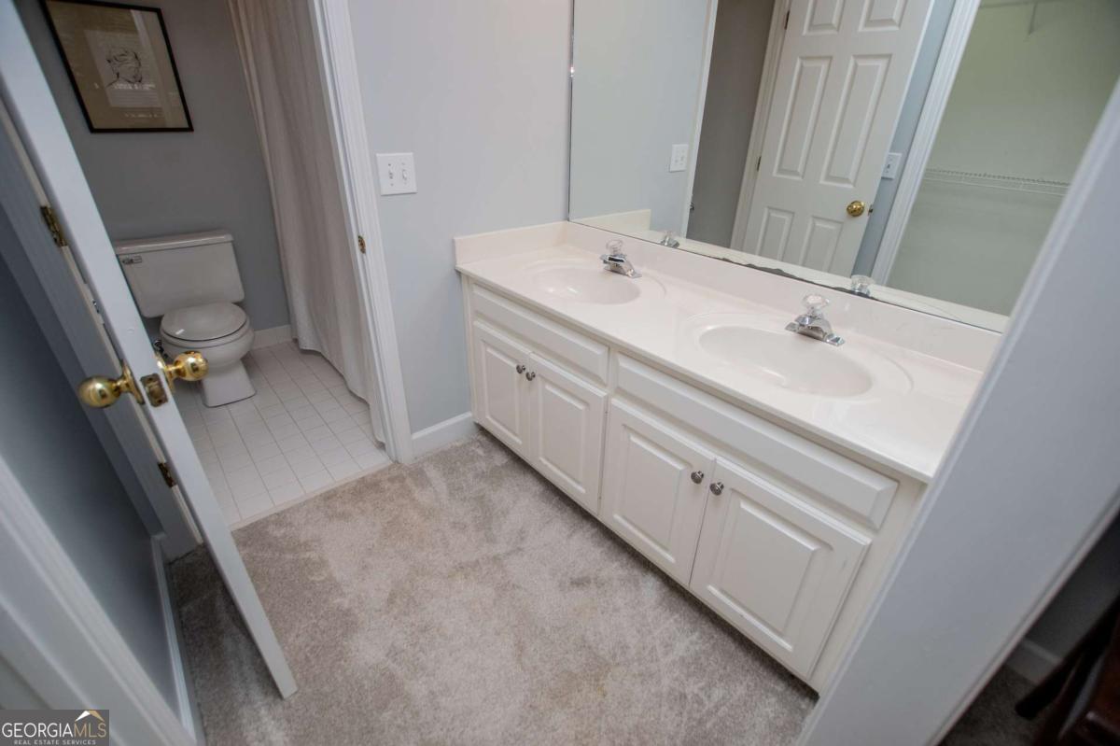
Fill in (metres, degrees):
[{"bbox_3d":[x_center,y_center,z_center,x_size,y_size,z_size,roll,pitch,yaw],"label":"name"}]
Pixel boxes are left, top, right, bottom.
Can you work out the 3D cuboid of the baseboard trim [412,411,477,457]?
[{"bbox_3d":[-0.502,0.266,2.043,0.315,0.115,0.015,-22,37,-37],"label":"baseboard trim"}]

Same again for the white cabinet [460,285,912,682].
[{"bbox_3d":[0.328,0.162,1.647,0.553,0.735,1.530,-22,37,-37],"label":"white cabinet"}]

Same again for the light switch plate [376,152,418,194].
[{"bbox_3d":[-0.518,-0.636,1.489,0.121,0.124,0.008,-22,37,-37],"label":"light switch plate"}]

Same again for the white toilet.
[{"bbox_3d":[-1.754,-0.254,2.299,0.500,0.712,0.690,-22,37,-37],"label":"white toilet"}]

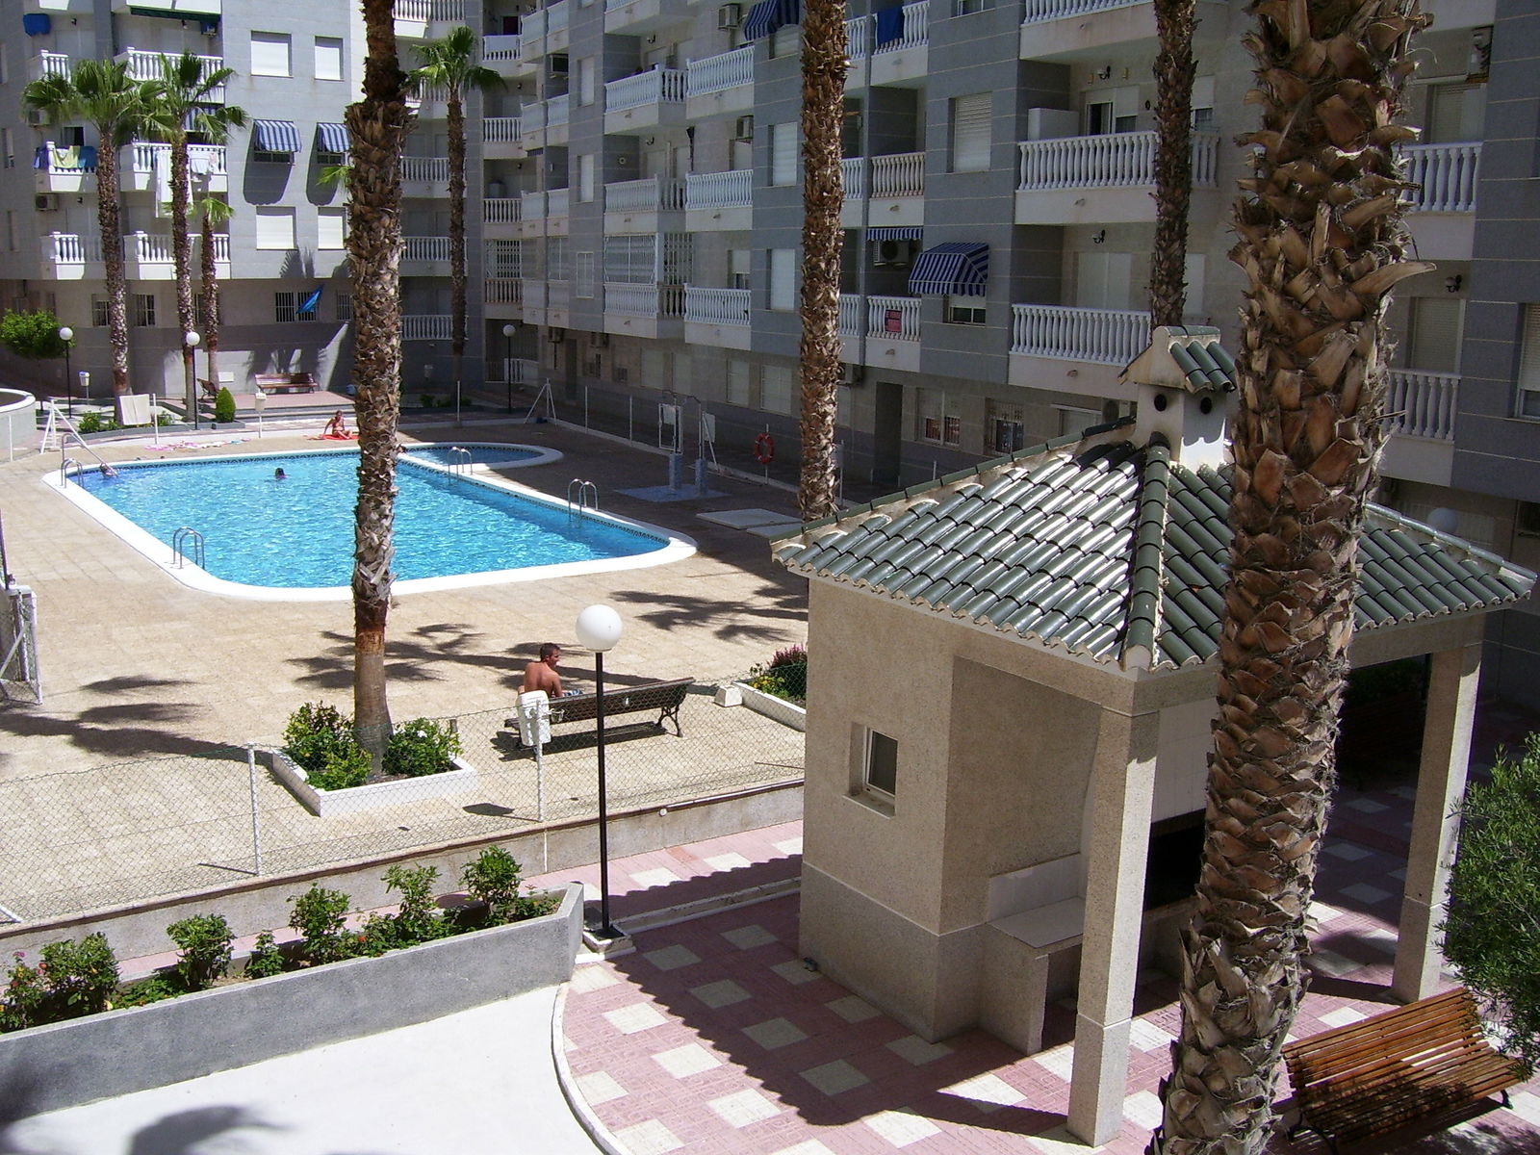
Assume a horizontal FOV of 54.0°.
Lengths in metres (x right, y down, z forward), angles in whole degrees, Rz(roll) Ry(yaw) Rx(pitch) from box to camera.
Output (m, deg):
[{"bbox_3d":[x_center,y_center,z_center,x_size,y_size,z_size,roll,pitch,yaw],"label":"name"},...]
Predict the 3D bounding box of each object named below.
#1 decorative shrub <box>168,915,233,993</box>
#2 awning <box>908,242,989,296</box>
[{"bbox_3d":[-4.324,2.849,11.481,0.496,0.600,0.460,-6,14,-29],"label":"decorative shrub"},{"bbox_3d":[4.077,-7.107,34.771,0.760,1.170,1.900,-7,15,-35],"label":"awning"}]

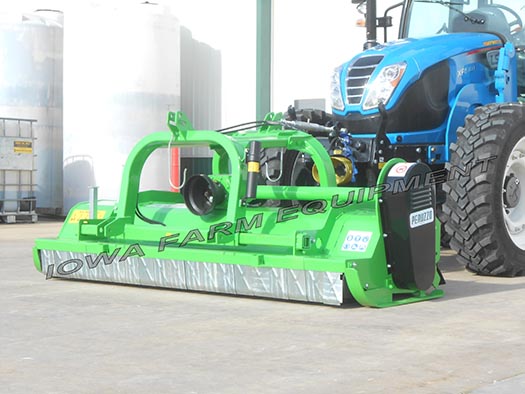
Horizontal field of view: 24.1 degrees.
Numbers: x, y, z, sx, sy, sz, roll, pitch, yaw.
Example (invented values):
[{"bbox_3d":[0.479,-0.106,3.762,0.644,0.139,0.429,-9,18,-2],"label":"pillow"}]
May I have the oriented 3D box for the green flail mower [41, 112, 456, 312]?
[{"bbox_3d":[-0.155,0.024,7.467,2.469,1.063,1.077,2,3,37],"label":"green flail mower"}]

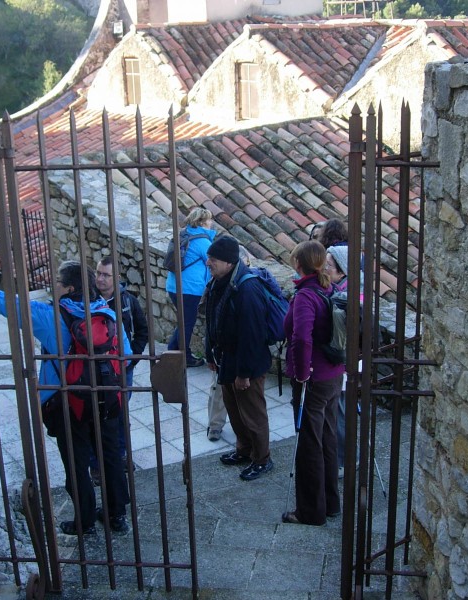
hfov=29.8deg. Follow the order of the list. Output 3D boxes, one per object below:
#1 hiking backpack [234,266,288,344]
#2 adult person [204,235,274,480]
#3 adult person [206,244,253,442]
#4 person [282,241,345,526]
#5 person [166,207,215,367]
[{"bbox_3d":[0.203,0.053,6.257,0.240,0.490,0.310,-26,26,-23],"label":"hiking backpack"},{"bbox_3d":[0.046,0.402,6.217,0.390,1.750,0.520,-11,20,-29],"label":"adult person"},{"bbox_3d":[-0.020,0.366,7.074,0.500,1.660,0.380,-3,17,-5],"label":"adult person"},{"bbox_3d":[0.447,0.480,4.936,0.350,1.670,0.460,4,18,19],"label":"person"},{"bbox_3d":[-0.428,-0.128,8.854,0.400,1.630,0.480,-10,19,-24],"label":"person"}]

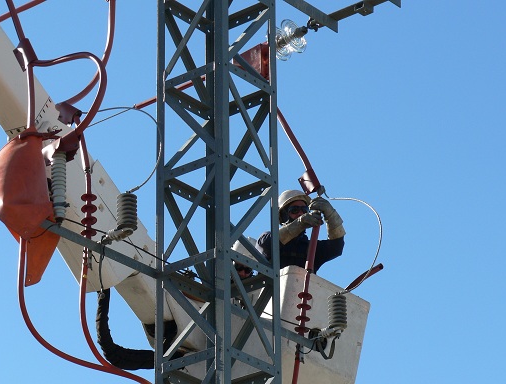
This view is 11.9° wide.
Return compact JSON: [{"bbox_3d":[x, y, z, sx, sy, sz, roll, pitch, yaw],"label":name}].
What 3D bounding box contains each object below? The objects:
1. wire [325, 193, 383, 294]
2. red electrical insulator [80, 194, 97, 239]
[{"bbox_3d":[0.638,0.324,15.250,0.360,0.680,0.140,-8,-26,15],"label":"wire"},{"bbox_3d":[-0.933,0.134,13.790,0.098,0.250,0.098,-1,-25,0],"label":"red electrical insulator"}]

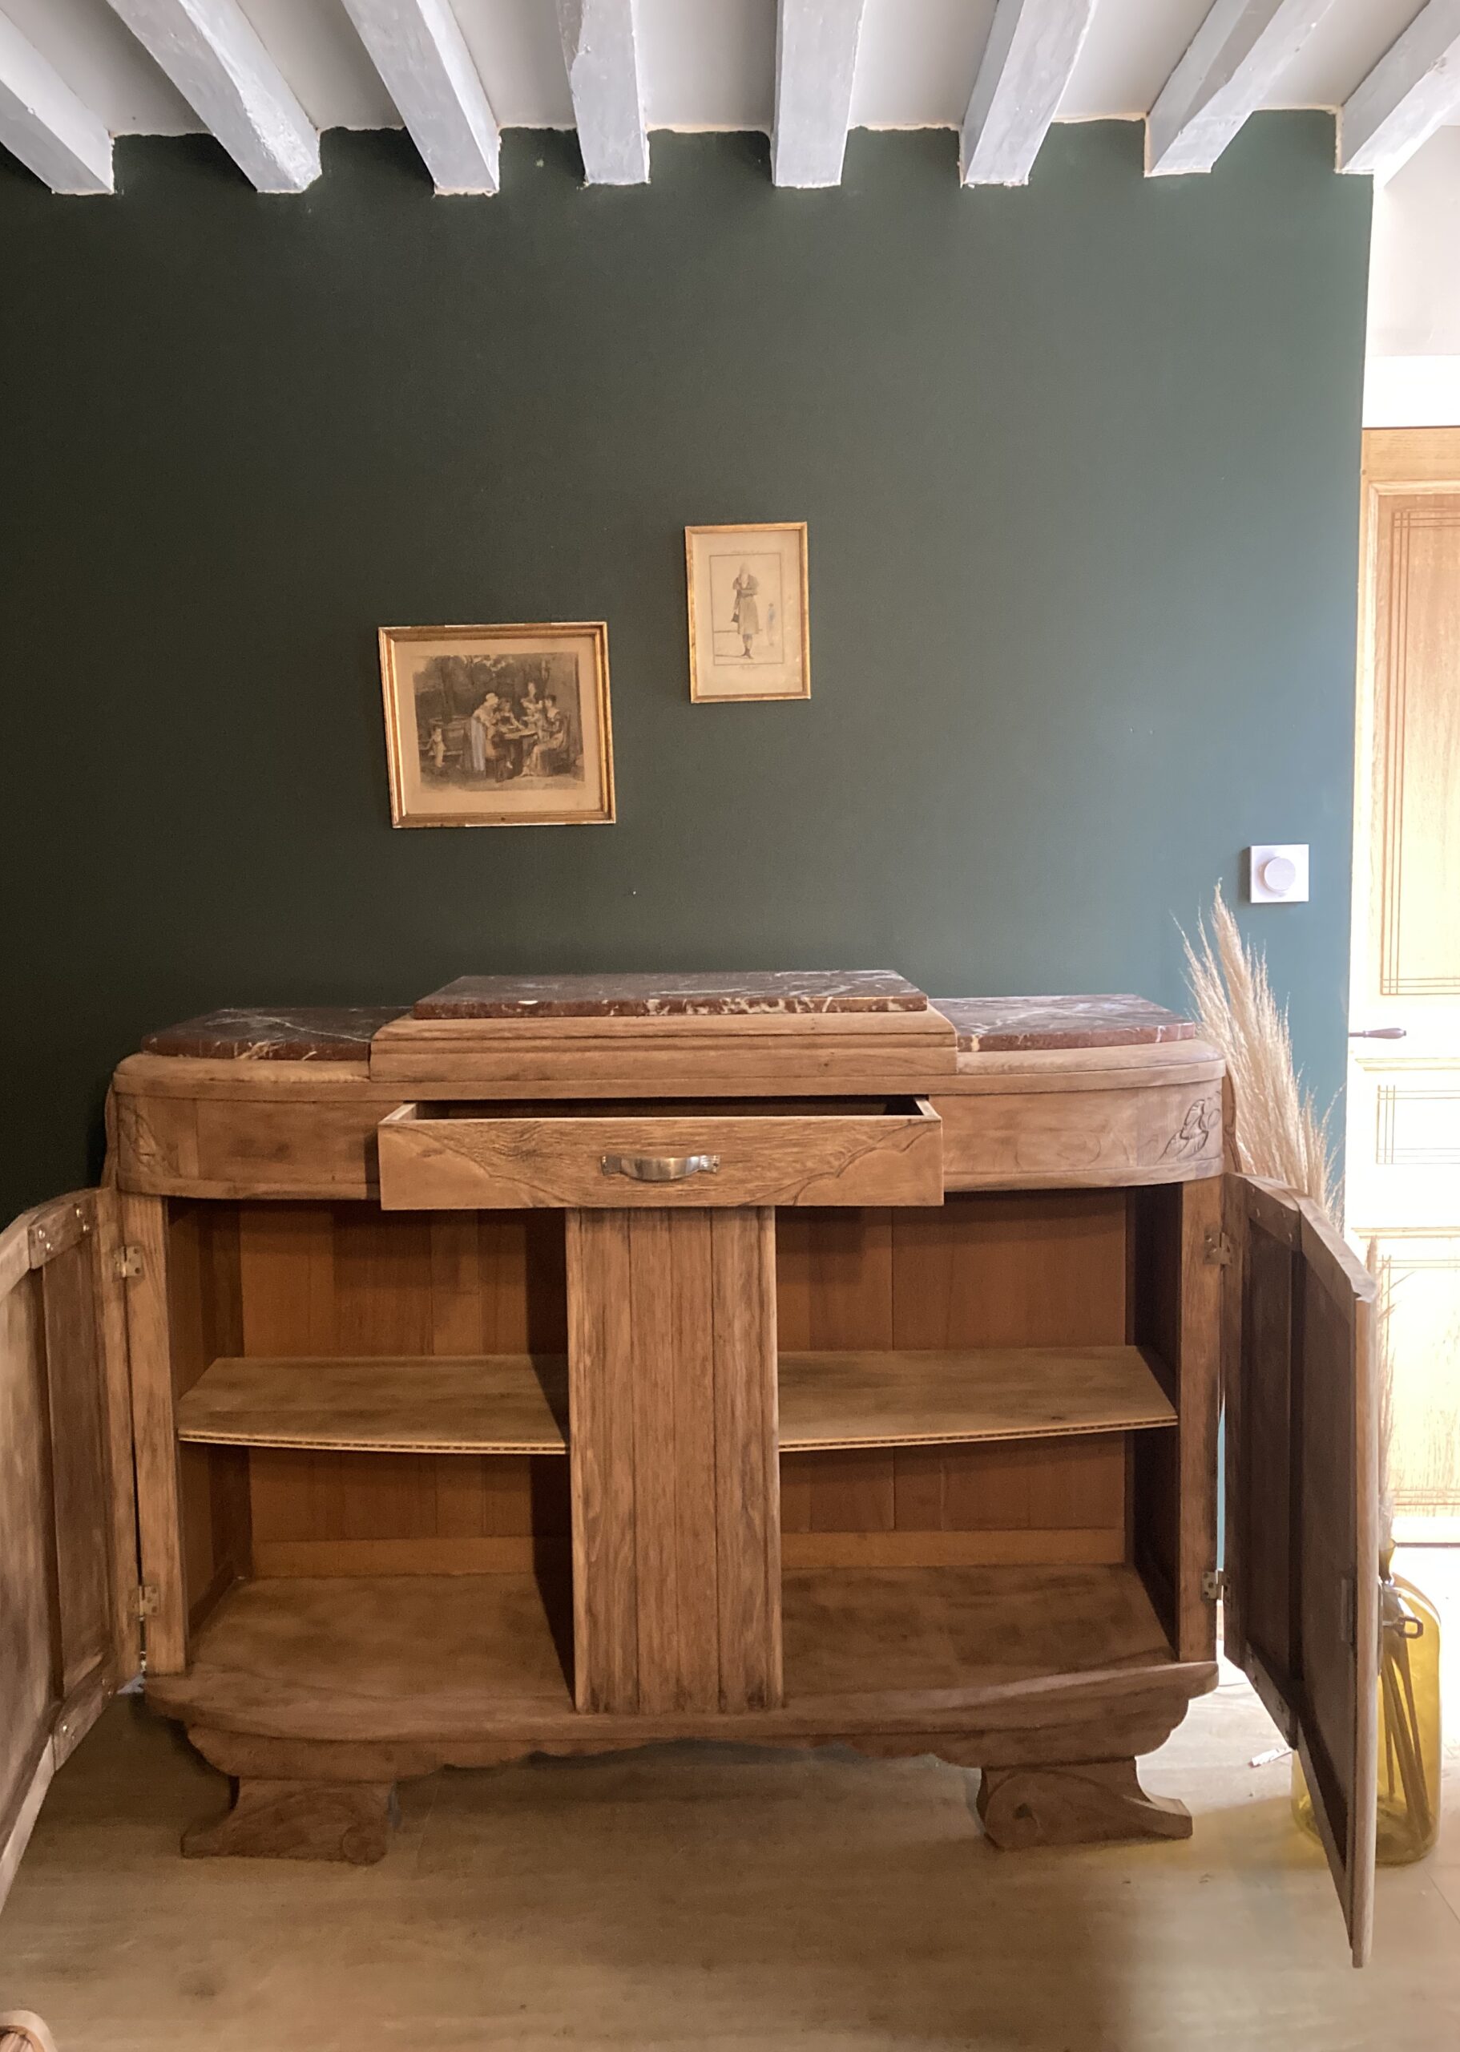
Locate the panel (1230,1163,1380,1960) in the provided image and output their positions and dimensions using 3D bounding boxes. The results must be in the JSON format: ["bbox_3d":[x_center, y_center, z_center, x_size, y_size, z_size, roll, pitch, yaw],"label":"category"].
[{"bbox_3d":[0.640,0.535,1.837,0.068,0.637,0.599,0,6,5],"label":"panel"}]

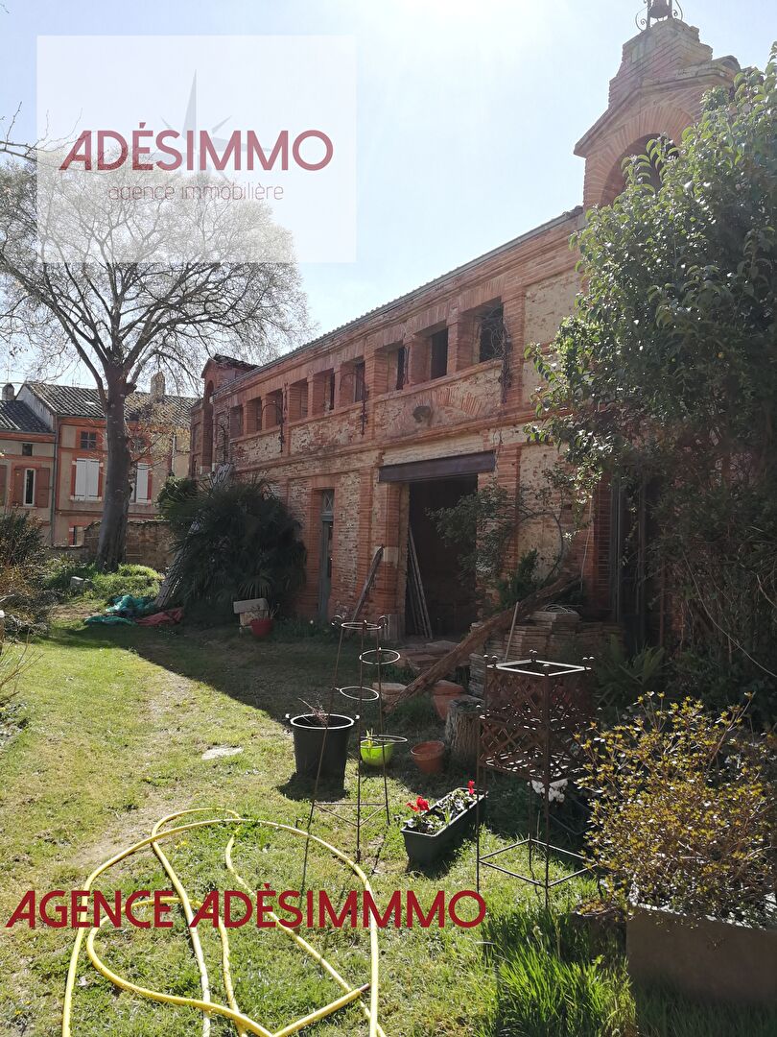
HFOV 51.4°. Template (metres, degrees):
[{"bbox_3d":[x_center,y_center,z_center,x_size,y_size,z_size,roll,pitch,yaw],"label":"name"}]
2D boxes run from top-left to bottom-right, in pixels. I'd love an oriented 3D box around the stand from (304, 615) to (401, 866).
[{"bbox_3d":[-0.170,1.100,4.200,0.470,1.190,0.420,2,-2,0],"label":"stand"}]

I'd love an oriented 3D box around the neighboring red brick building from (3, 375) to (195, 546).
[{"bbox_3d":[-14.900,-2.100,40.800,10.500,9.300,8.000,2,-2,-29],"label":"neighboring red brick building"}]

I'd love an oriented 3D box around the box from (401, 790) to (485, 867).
[{"bbox_3d":[0.314,1.626,4.280,0.180,0.172,0.765,1,-2,26],"label":"box"}]

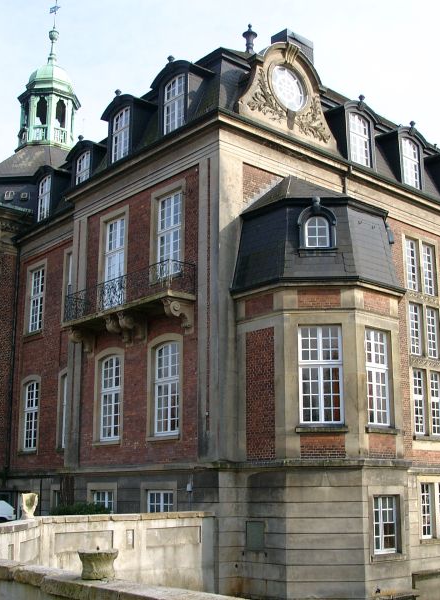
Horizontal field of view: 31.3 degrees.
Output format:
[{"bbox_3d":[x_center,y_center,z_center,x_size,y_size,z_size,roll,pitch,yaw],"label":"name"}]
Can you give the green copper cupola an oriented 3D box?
[{"bbox_3d":[-9.873,-12.473,45.906,3.700,8.000,3.700,12,-18,-40],"label":"green copper cupola"}]

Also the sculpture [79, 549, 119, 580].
[{"bbox_3d":[-1.039,2.262,6.700,0.350,0.225,0.350,0,-14,0],"label":"sculpture"}]

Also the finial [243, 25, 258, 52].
[{"bbox_3d":[1.293,-11.155,33.531,0.620,1.400,0.620,0,-14,0],"label":"finial"}]

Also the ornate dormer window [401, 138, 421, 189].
[{"bbox_3d":[8.187,-5.840,33.781,1.150,2.050,0.320,12,-18,-40],"label":"ornate dormer window"}]

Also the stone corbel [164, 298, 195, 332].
[{"bbox_3d":[-1.275,0.567,24.901,0.950,0.930,0.460,12,-18,-40],"label":"stone corbel"}]

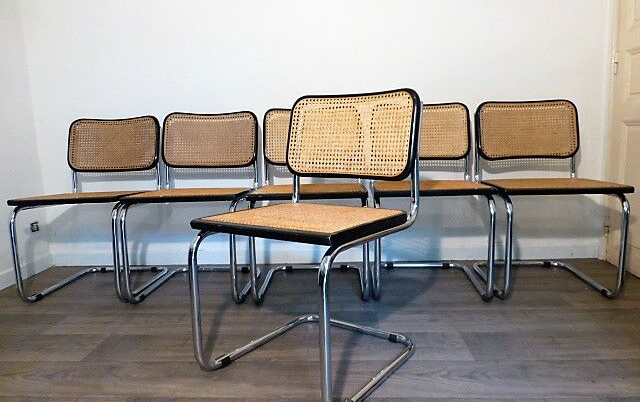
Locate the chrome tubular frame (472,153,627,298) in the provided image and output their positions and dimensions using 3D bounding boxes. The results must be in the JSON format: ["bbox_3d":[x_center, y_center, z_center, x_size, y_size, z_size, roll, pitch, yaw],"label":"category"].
[{"bbox_3d":[0.952,0.032,1.907,0.460,0.670,0.526,-1,8,5],"label":"chrome tubular frame"}]

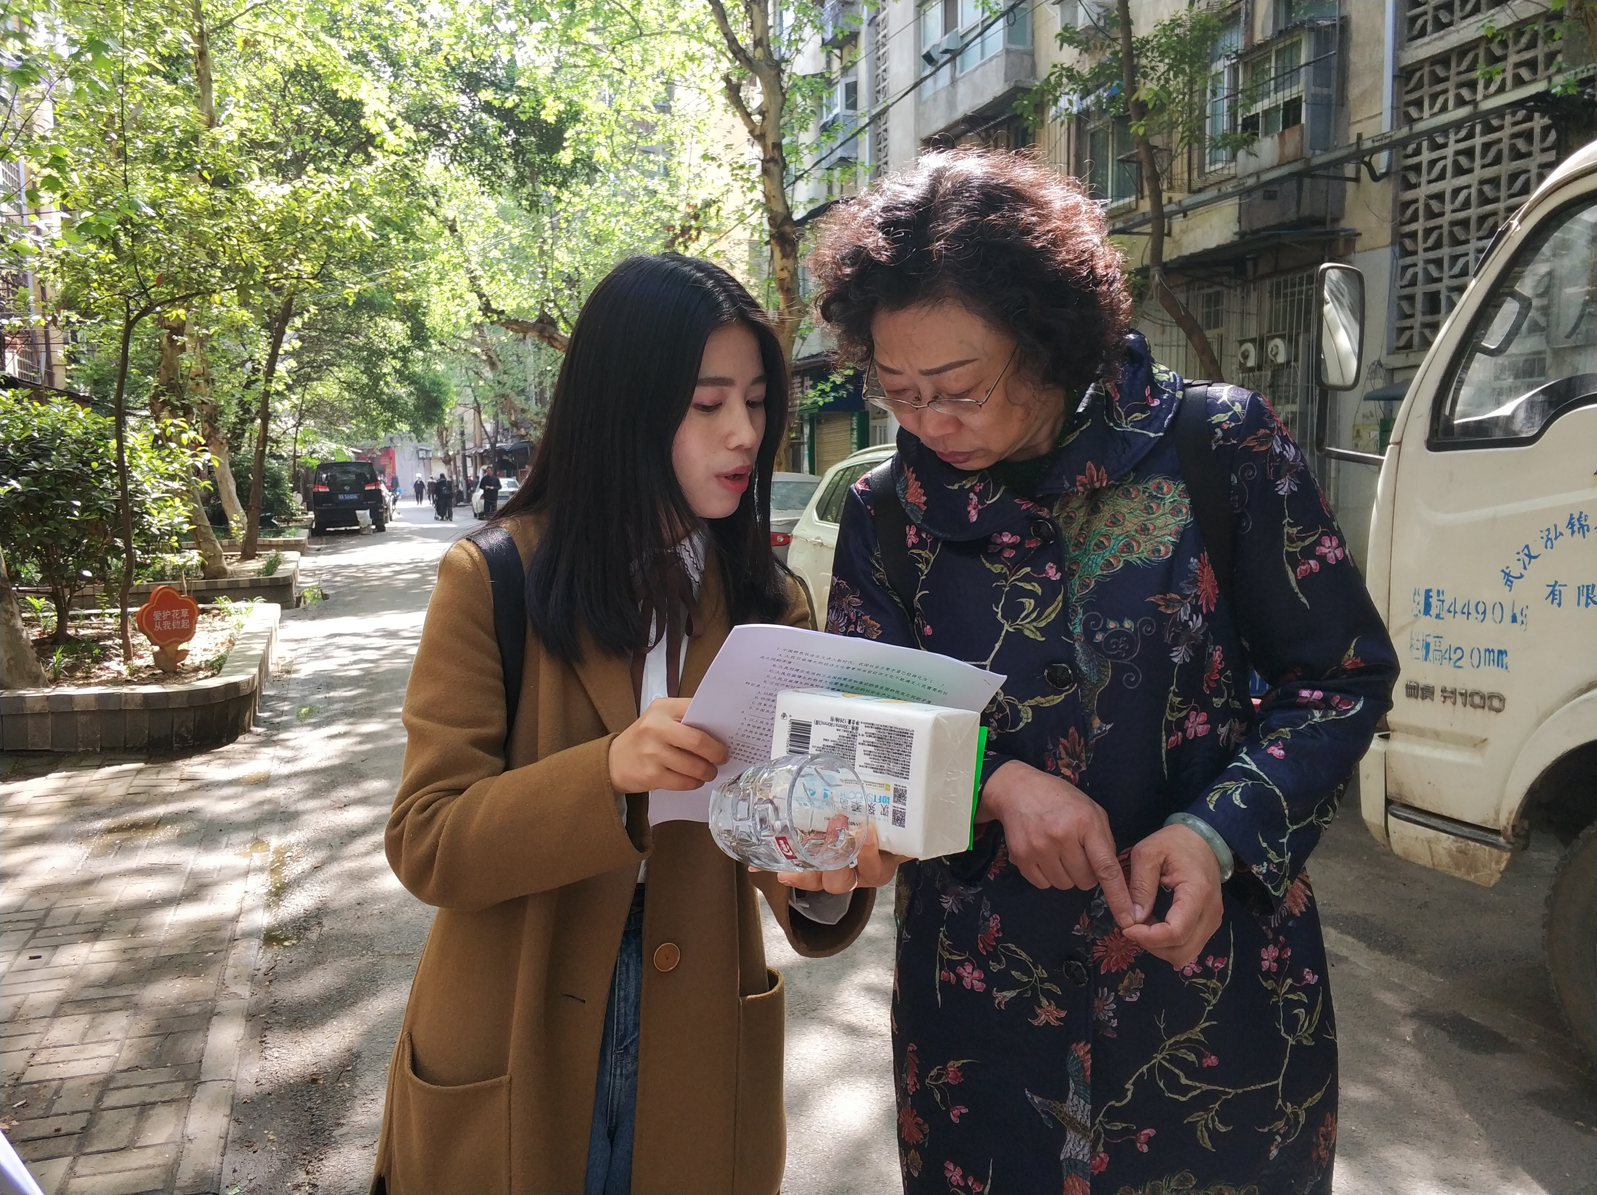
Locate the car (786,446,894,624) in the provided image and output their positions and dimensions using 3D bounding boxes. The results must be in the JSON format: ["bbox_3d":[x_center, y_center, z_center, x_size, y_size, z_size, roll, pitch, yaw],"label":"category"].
[{"bbox_3d":[1.365,-0.193,7.817,1.800,1.660,4.400,-2,6,-20],"label":"car"}]

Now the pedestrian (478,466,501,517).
[{"bbox_3d":[-10.351,-3.522,41.800,0.580,1.720,0.360,-1,6,-11],"label":"pedestrian"}]

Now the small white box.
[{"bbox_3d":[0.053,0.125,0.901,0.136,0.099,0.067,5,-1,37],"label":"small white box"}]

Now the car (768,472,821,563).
[{"bbox_3d":[-0.584,-0.555,12.793,1.760,1.460,4.500,-2,6,-20],"label":"car"}]

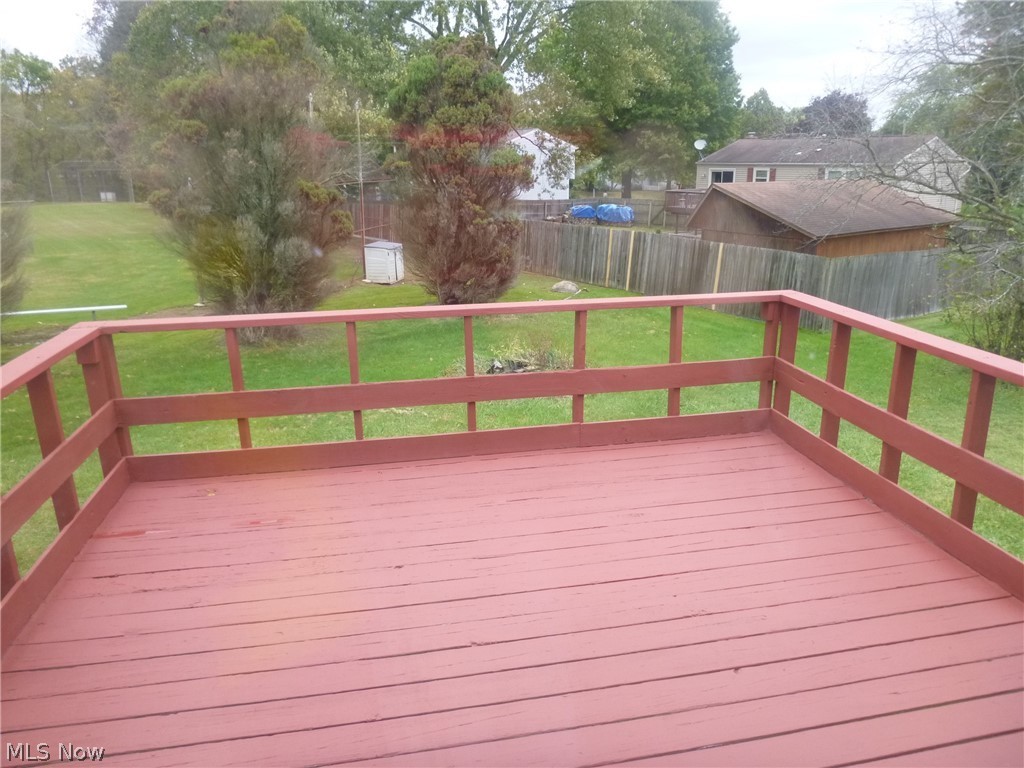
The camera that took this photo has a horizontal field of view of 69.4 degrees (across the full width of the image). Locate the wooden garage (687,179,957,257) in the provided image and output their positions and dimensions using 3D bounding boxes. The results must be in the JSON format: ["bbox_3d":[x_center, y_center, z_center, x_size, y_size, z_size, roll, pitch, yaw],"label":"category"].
[{"bbox_3d":[9.819,-4.569,23.170,9.000,3.380,4.000,-14,21,-38],"label":"wooden garage"}]

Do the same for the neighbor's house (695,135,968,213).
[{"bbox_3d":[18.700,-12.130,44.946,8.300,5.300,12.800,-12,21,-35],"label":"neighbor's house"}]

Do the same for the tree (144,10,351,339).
[{"bbox_3d":[-6.182,-4.722,17.366,4.690,7.260,4.690,-6,18,-18],"label":"tree"}]

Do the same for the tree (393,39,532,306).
[{"bbox_3d":[-1.518,-6.152,21.747,4.010,7.440,4.010,-1,17,-4],"label":"tree"}]

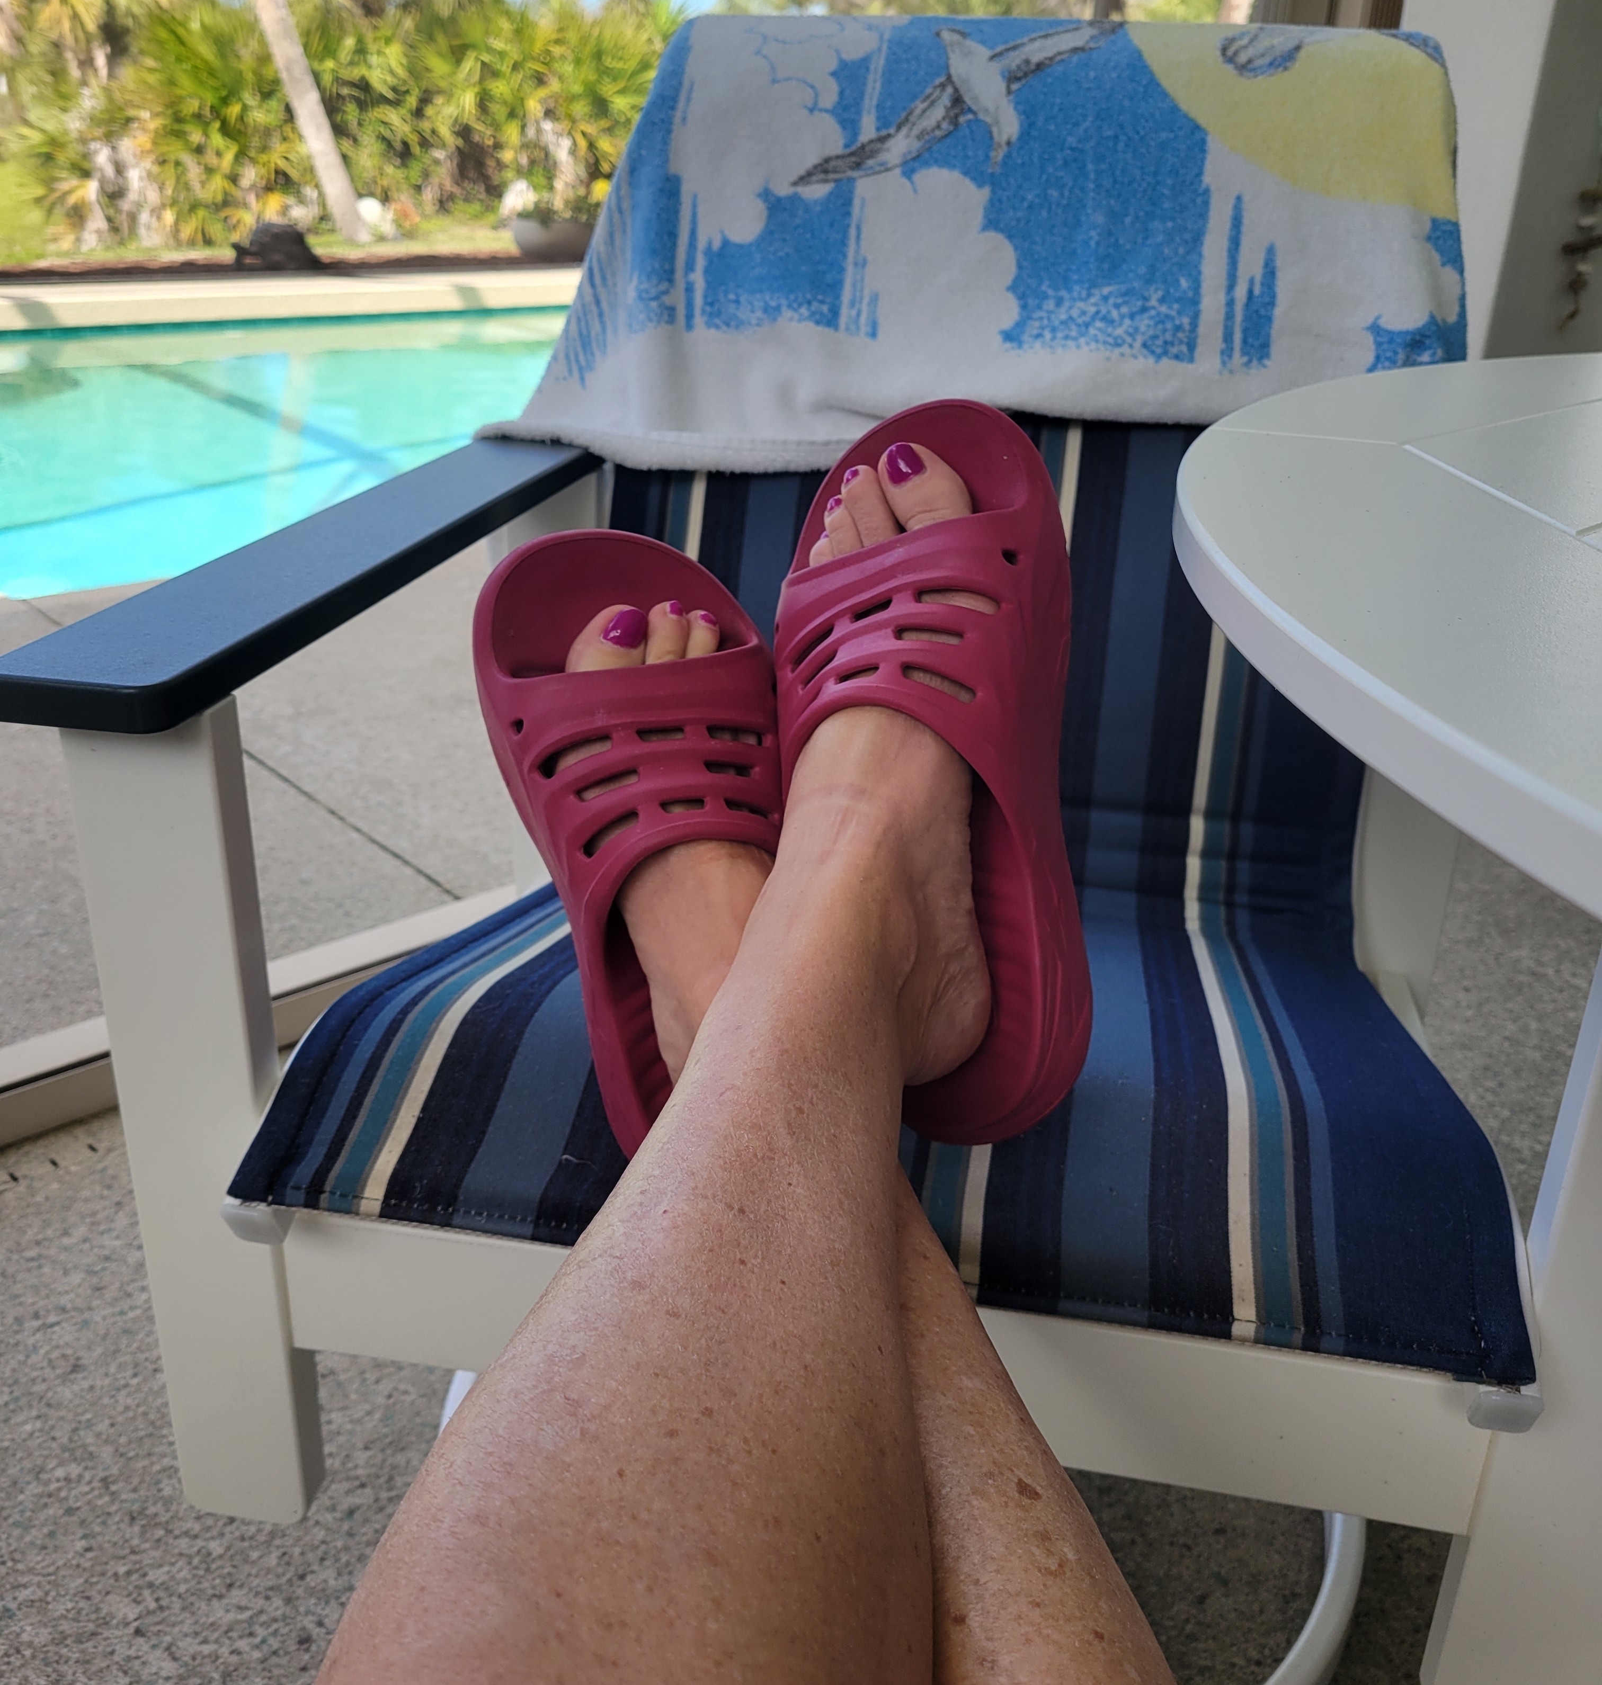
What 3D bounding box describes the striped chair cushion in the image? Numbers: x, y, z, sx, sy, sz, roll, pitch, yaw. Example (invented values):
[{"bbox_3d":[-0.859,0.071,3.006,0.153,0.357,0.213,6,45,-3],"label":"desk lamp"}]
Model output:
[{"bbox_3d":[0.086,-0.171,0.876,0.515,0.520,0.741,5,25,9],"label":"striped chair cushion"}]

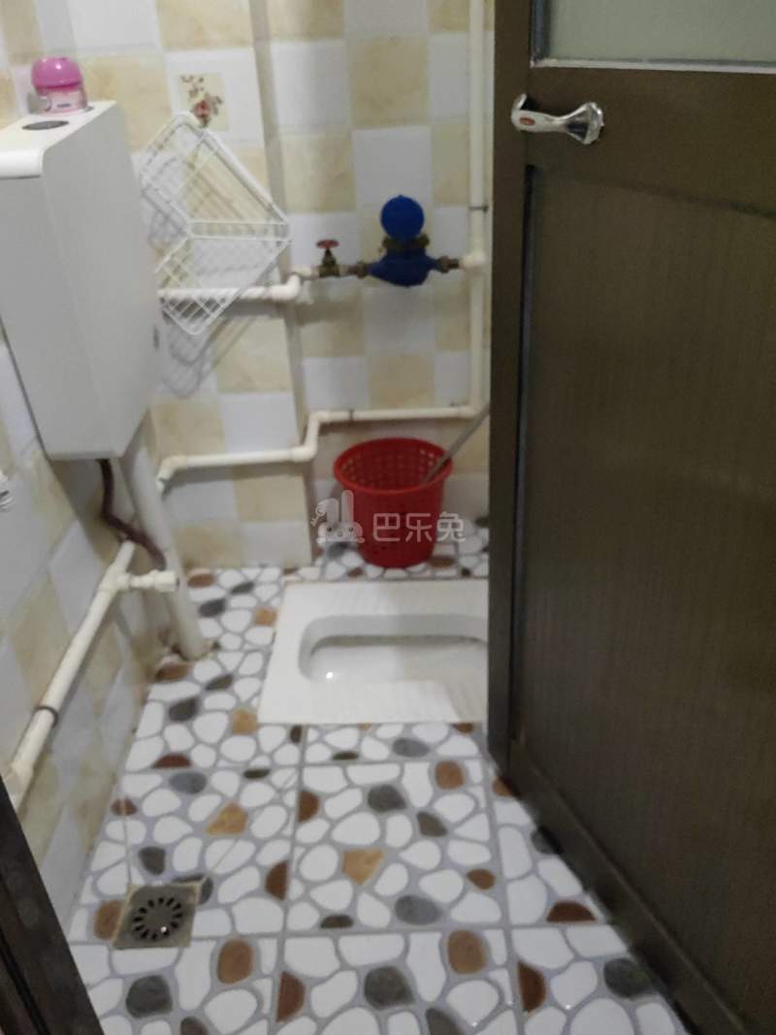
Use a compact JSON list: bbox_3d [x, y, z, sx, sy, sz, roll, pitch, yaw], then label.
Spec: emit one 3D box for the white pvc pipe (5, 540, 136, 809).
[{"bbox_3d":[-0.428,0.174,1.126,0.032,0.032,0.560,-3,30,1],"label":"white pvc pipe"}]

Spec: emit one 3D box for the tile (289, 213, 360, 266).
[{"bbox_3d":[-0.131,-0.563,1.701,0.144,0.150,0.010,-3,30,1],"label":"tile"}]

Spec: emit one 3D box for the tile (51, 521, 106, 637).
[{"bbox_3d":[-0.475,0.094,1.226,0.010,0.149,0.151,-2,32,1],"label":"tile"}]

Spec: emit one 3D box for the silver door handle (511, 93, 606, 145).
[{"bbox_3d":[0.156,-0.368,0.746,0.050,0.046,0.105,-14,32,-19],"label":"silver door handle"}]

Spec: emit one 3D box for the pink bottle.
[{"bbox_3d":[-0.452,-0.592,1.097,0.069,0.072,0.065,-13,33,-16],"label":"pink bottle"}]

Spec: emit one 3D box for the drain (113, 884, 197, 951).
[{"bbox_3d":[-0.315,0.549,1.115,0.100,0.010,0.097,-3,30,1],"label":"drain"}]

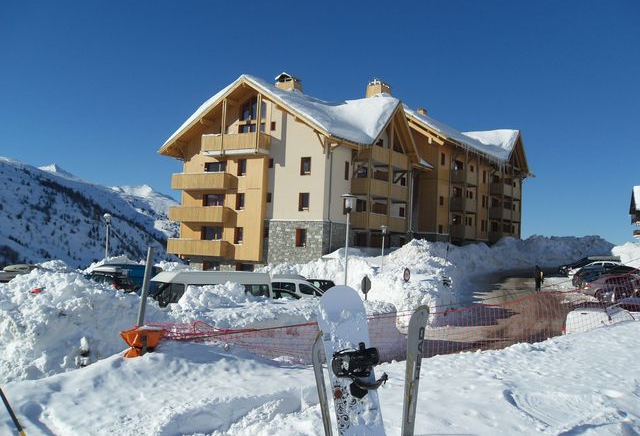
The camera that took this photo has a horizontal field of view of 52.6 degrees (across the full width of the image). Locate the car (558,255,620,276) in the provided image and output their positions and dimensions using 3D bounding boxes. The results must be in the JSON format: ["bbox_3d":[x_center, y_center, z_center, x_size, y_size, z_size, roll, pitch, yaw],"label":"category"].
[{"bbox_3d":[20.139,3.674,48.000,4.400,1.680,1.800,2,-3,13],"label":"car"}]

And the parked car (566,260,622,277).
[{"bbox_3d":[19.636,3.774,45.300,4.400,1.450,1.770,2,-3,13],"label":"parked car"}]

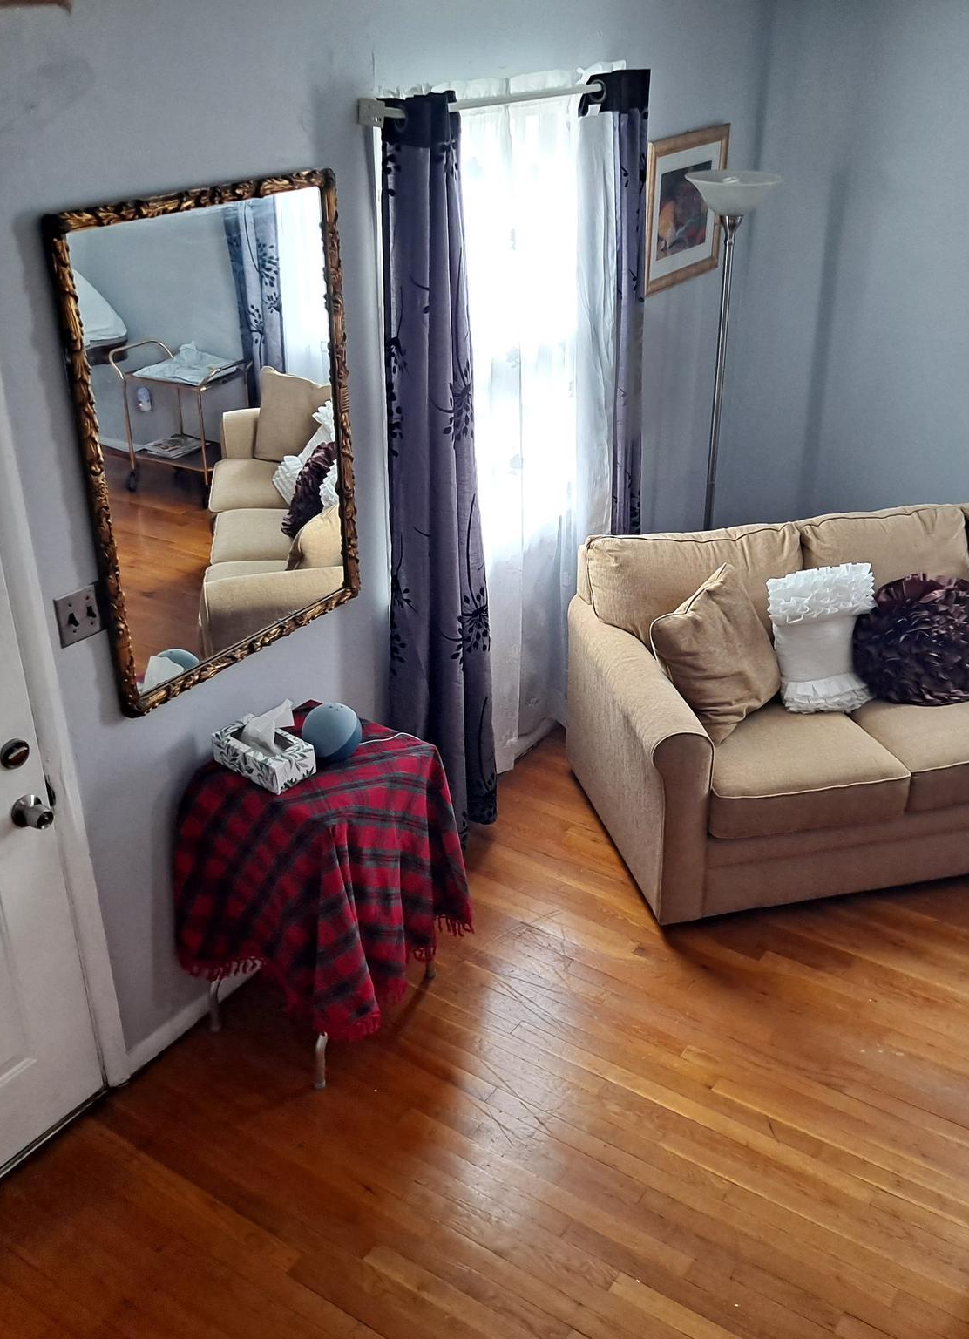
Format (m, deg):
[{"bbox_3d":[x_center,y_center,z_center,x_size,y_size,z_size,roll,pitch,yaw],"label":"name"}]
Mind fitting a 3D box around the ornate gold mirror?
[{"bbox_3d":[-0.569,-0.520,2.910,0.050,1.065,0.770,18,33,31],"label":"ornate gold mirror"}]

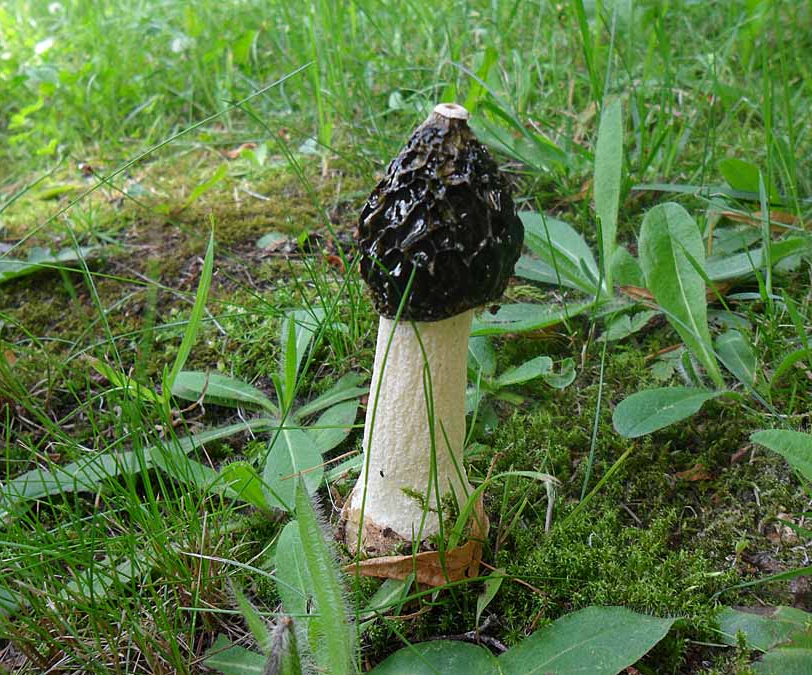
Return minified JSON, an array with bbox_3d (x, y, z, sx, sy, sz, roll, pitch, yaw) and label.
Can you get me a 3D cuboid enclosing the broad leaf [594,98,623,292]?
[{"bbox_3d":[0.096,-0.064,0.331,0.013,0.092,0.007,-5,25,6],"label":"broad leaf"}]

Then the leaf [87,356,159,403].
[{"bbox_3d":[-0.123,0.018,0.307,0.043,0.004,0.006,23,36,18],"label":"leaf"}]

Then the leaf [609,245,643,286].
[{"bbox_3d":[0.125,-0.039,0.396,0.019,0.005,0.023,-10,60,-16],"label":"leaf"}]

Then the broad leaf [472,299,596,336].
[{"bbox_3d":[0.062,-0.012,0.358,0.078,0.008,0.024,-6,30,-15],"label":"broad leaf"}]

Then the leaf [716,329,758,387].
[{"bbox_3d":[0.142,0.009,0.296,0.014,0.005,0.033,-3,46,-6],"label":"leaf"}]

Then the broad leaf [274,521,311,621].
[{"bbox_3d":[-0.030,0.067,0.201,0.013,0.005,0.033,-7,47,-12],"label":"broad leaf"}]

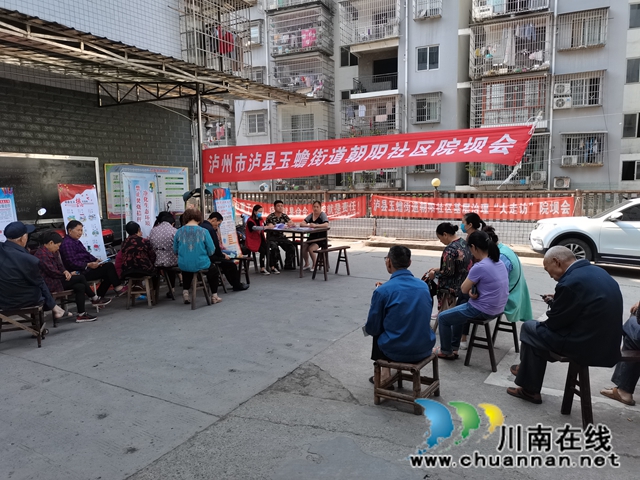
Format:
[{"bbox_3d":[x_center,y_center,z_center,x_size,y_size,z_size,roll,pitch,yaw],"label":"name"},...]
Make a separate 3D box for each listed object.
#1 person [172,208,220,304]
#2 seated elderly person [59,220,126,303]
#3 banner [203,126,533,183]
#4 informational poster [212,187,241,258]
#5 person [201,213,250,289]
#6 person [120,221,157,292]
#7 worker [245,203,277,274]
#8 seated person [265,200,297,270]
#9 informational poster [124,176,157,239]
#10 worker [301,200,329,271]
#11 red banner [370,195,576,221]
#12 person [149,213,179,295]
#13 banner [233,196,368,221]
[{"bbox_3d":[-1.657,0.226,6.450,0.530,1.290,0.680,2,6,18],"label":"person"},{"bbox_3d":[-2.982,0.300,6.300,0.840,1.160,0.500,-1,6,-13],"label":"seated elderly person"},{"bbox_3d":[0.360,-1.375,8.050,5.750,0.650,0.100,1,5,24],"label":"banner"},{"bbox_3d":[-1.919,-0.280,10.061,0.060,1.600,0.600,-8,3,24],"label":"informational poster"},{"bbox_3d":[-1.460,0.177,7.350,0.740,1.210,0.480,-2,6,-22],"label":"person"},{"bbox_3d":[-2.391,0.307,6.649,0.480,1.120,0.680,2,6,20],"label":"person"},{"bbox_3d":[-1.072,-0.014,8.978,0.720,1.260,0.460,3,7,30],"label":"worker"},{"bbox_3d":[-0.762,-0.093,9.462,0.520,1.320,0.750,-3,7,-25],"label":"seated person"},{"bbox_3d":[-2.952,-0.187,7.950,0.060,1.800,0.680,5,7,37],"label":"informational poster"},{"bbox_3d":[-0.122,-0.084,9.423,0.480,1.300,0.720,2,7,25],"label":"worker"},{"bbox_3d":[4.195,-0.953,14.018,5.730,0.700,0.050,3,7,28],"label":"red banner"},{"bbox_3d":[-2.202,0.203,6.850,0.470,1.250,0.660,2,6,21],"label":"person"},{"bbox_3d":[-0.868,-1.063,16.673,5.400,0.880,0.060,3,7,28],"label":"banner"}]

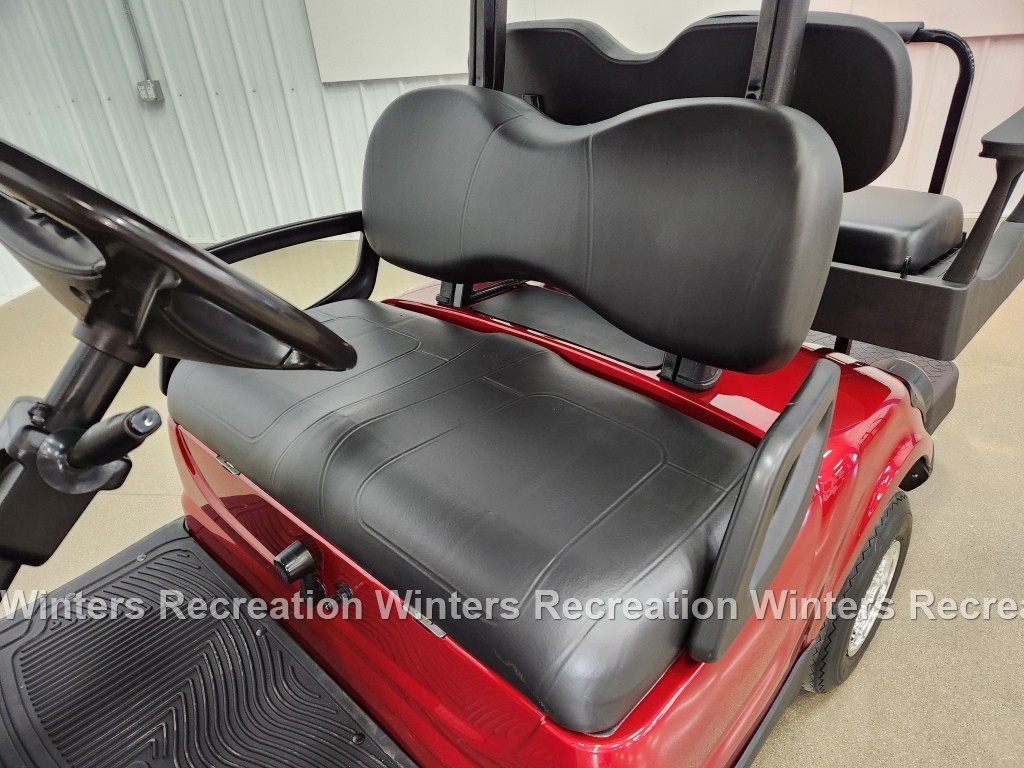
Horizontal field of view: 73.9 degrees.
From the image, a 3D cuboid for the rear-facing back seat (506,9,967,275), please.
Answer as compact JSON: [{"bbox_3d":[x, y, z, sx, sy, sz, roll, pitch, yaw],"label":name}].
[{"bbox_3d":[0.382,-0.573,1.477,1.019,0.416,0.468,22,39,39],"label":"rear-facing back seat"}]

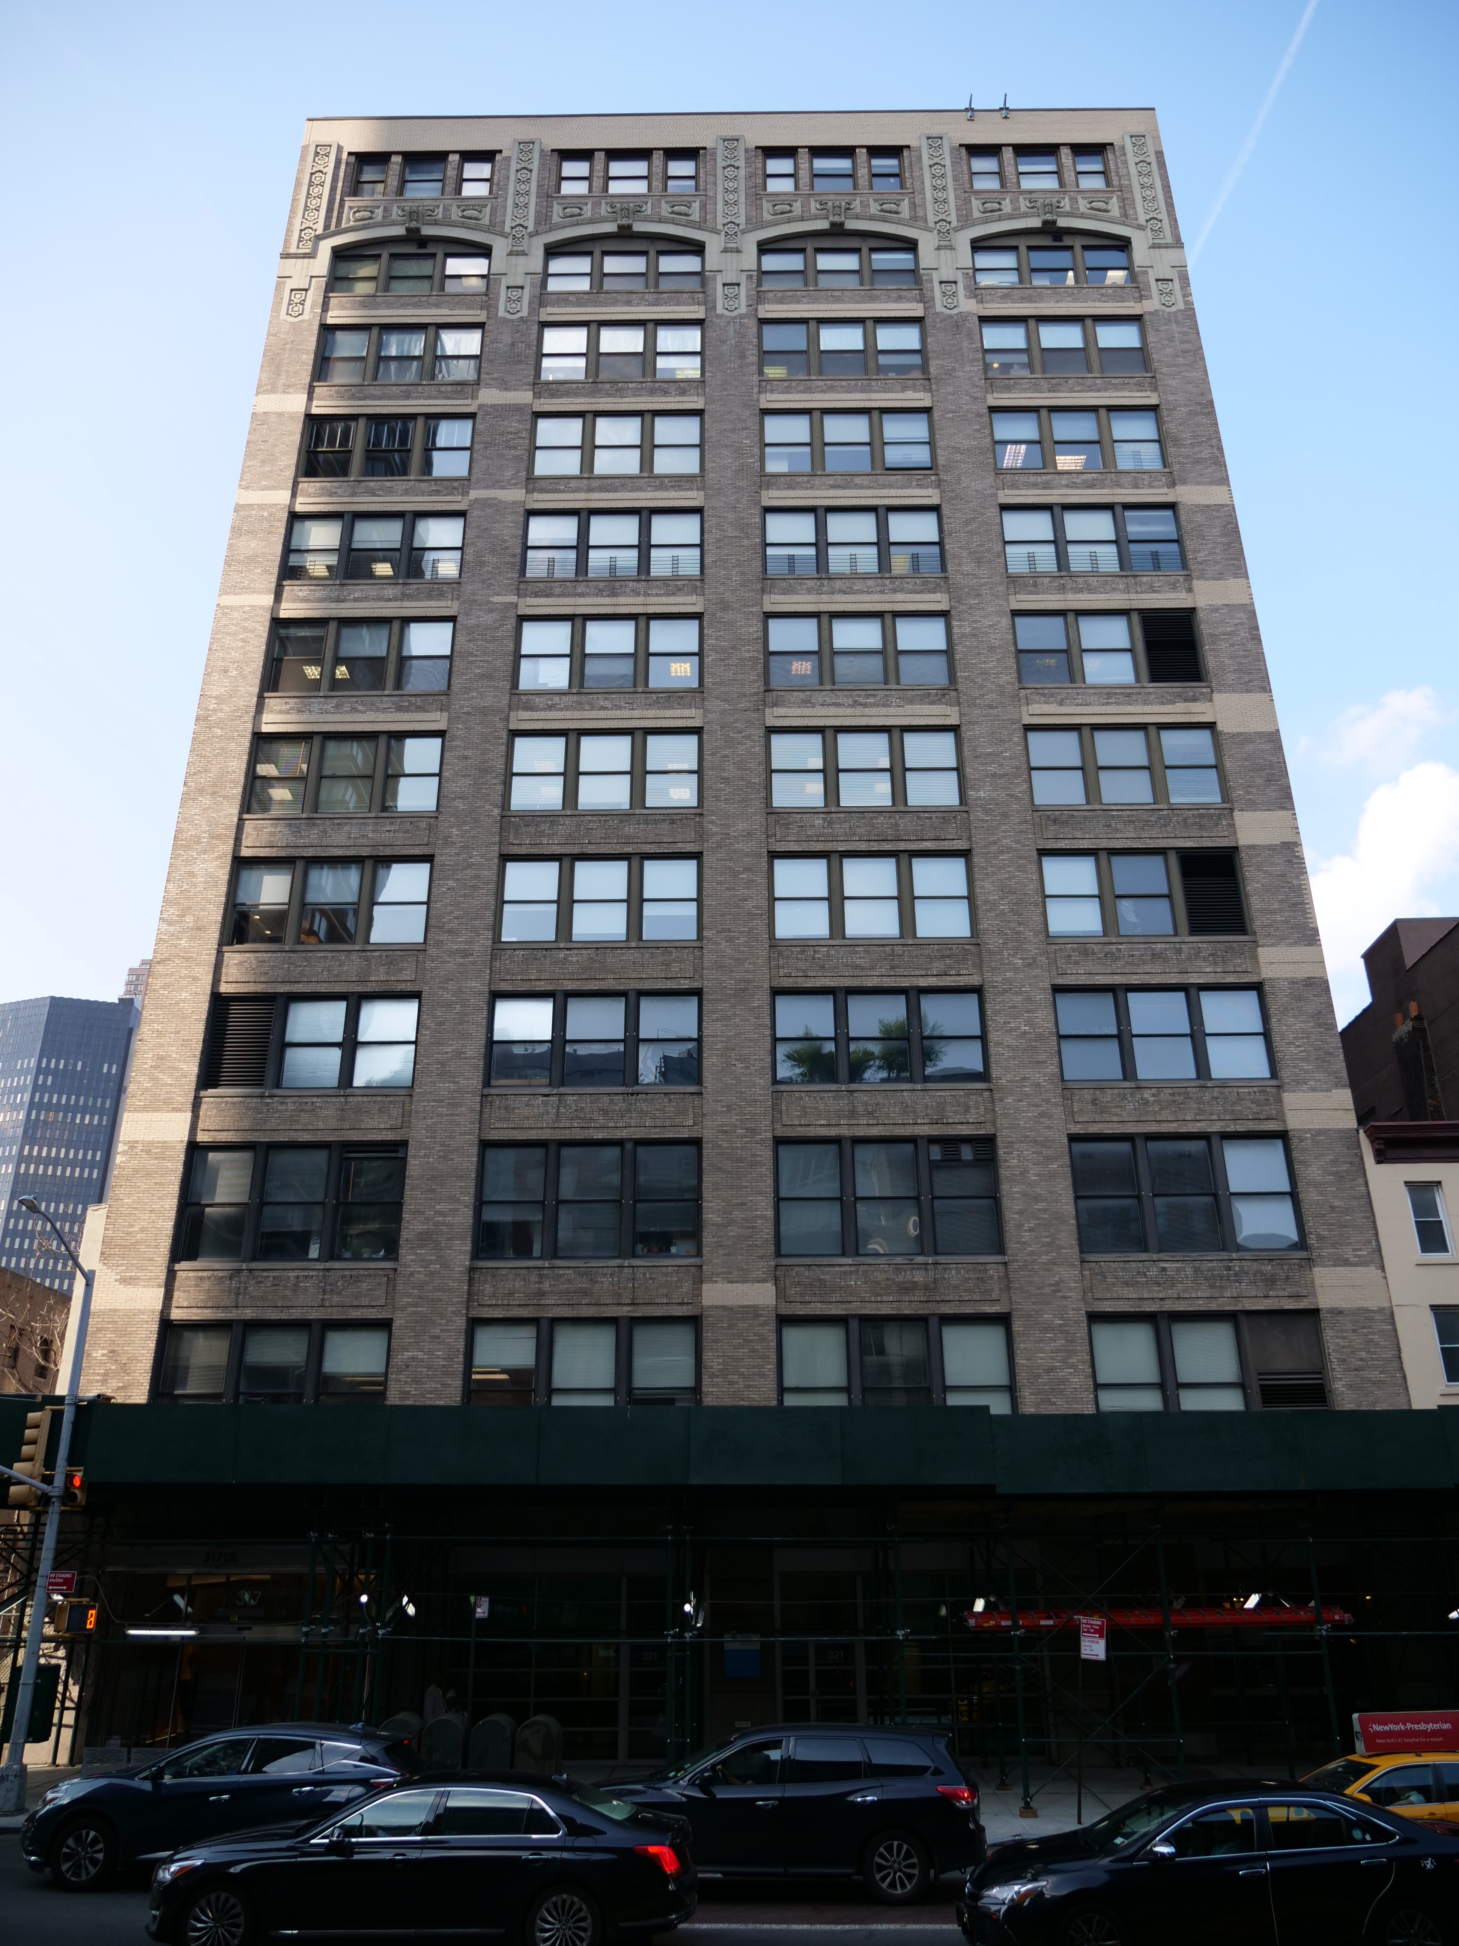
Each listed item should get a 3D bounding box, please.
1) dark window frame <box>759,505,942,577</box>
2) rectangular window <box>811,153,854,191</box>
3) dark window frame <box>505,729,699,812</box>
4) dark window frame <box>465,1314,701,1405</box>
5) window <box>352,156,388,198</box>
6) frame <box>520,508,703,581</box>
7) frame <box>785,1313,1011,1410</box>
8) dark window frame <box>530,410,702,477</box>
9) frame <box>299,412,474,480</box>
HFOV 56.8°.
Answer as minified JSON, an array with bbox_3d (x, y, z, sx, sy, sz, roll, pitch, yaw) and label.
[{"bbox_3d":[3.320,-11.712,36.541,4.833,2.437,0.220,-1,-24,0],"label":"dark window frame"},{"bbox_3d":[3.288,-25.557,42.991,1.240,1.823,0.200,-1,-24,1],"label":"rectangular window"},{"bbox_3d":[-3.117,-5.075,33.713,4.747,2.428,0.220,-1,-24,0],"label":"dark window frame"},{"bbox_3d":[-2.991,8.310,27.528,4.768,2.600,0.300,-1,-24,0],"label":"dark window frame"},{"bbox_3d":[-11.491,-25.454,43.141,0.967,1.973,0.200,-1,-24,1],"label":"window"},{"bbox_3d":[-3.206,-11.797,37.085,4.935,2.510,0.200,-1,-24,1],"label":"frame"},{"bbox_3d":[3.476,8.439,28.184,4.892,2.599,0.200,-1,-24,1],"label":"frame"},{"bbox_3d":[-3.326,-15.594,39.737,4.987,2.587,0.200,0,-24,0],"label":"dark window frame"},{"bbox_3d":[-9.550,-14.860,38.068,4.655,2.522,0.220,-1,-24,0],"label":"frame"}]

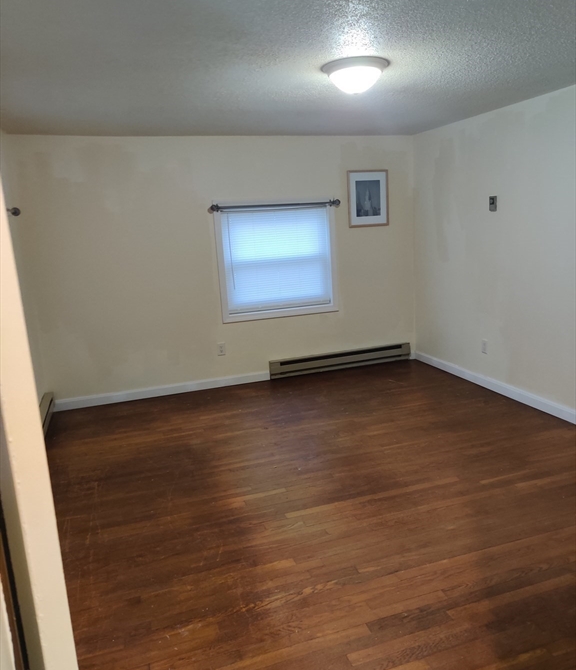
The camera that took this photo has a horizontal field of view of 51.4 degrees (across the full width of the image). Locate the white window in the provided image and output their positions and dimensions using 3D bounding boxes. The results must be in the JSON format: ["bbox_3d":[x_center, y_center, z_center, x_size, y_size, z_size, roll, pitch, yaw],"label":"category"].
[{"bbox_3d":[-0.079,-0.687,5.491,1.050,0.960,0.050,-7,11,-18],"label":"white window"}]

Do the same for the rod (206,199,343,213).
[{"bbox_3d":[-0.093,-1.159,5.364,1.225,0.055,0.090,-7,11,-18],"label":"rod"}]

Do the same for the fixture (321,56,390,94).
[{"bbox_3d":[0.349,-1.305,3.056,0.350,0.126,0.350,-7,11,-18],"label":"fixture"}]

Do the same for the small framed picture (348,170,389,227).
[{"bbox_3d":[0.764,-1.291,5.675,0.415,0.518,0.025,-7,11,-18],"label":"small framed picture"}]

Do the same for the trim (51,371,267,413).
[{"bbox_3d":[-1.088,0.499,5.348,1.950,0.088,0.018,-7,11,-18],"label":"trim"}]

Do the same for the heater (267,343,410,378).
[{"bbox_3d":[0.520,0.246,5.830,1.465,0.175,0.065,-7,11,-18],"label":"heater"}]

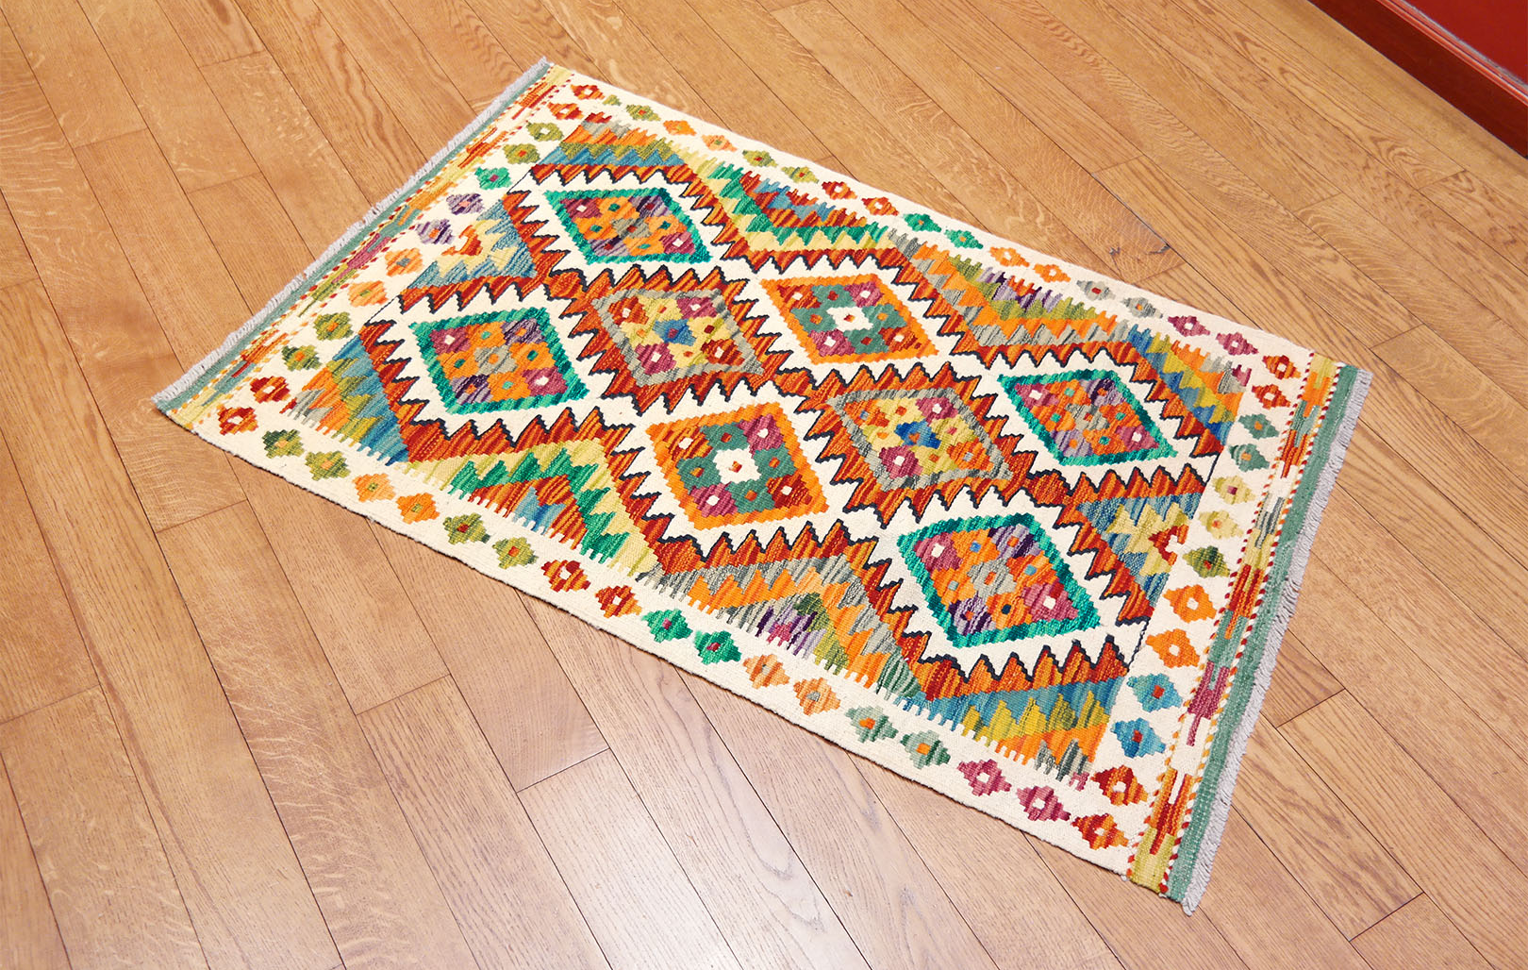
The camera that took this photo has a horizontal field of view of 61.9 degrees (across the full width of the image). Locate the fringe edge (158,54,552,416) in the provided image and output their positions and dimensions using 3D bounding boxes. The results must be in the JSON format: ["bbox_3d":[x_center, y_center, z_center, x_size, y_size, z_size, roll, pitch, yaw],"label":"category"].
[{"bbox_3d":[-0.519,-0.372,1.710,0.025,0.011,0.799,26,56,14],"label":"fringe edge"}]

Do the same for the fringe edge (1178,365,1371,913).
[{"bbox_3d":[0.595,0.125,1.439,0.022,0.011,0.801,25,56,13],"label":"fringe edge"}]

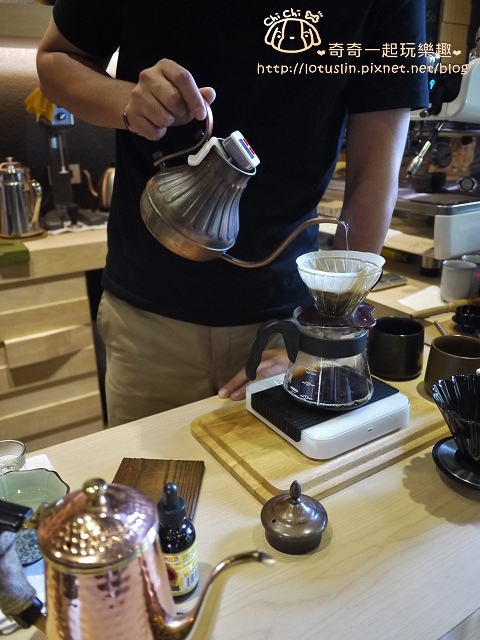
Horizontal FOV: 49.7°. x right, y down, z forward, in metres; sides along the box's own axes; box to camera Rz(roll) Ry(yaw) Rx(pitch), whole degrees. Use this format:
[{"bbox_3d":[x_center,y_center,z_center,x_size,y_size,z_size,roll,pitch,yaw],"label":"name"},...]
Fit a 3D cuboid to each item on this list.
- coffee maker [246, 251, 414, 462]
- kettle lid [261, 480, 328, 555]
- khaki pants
[{"bbox_3d":[0.101,0.028,0.622,0.178,0.200,0.162,-14,24,-31],"label":"coffee maker"},{"bbox_3d":[0.051,0.174,0.479,0.062,0.061,0.062,-1,21,0],"label":"kettle lid"},{"bbox_3d":[-0.035,0.329,1.019,0.360,0.900,0.250,-5,21,-11],"label":"khaki pants"}]

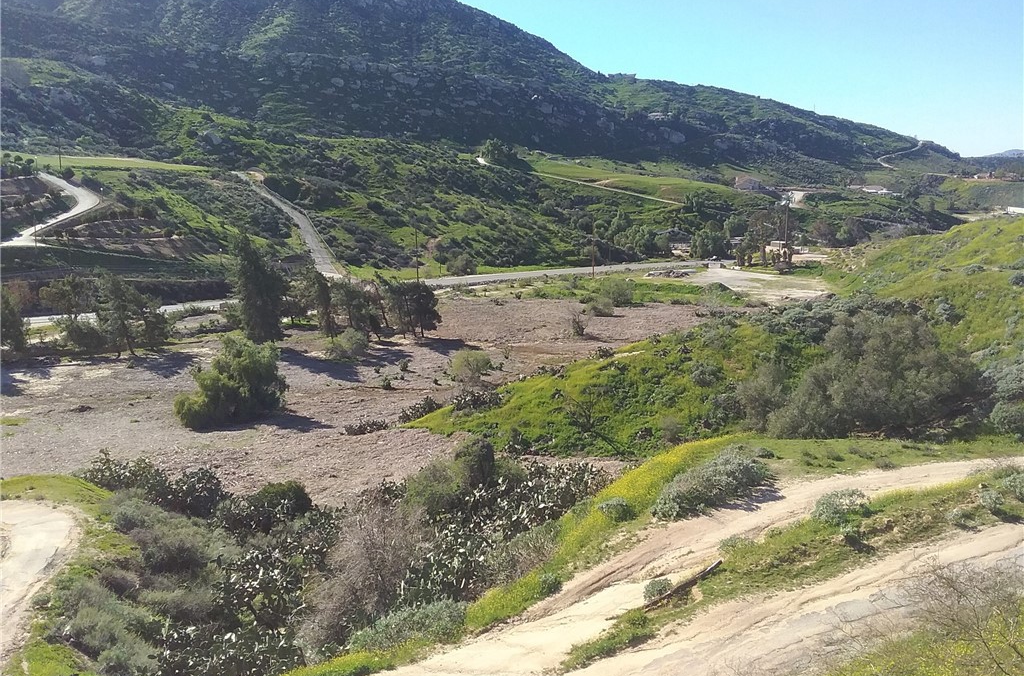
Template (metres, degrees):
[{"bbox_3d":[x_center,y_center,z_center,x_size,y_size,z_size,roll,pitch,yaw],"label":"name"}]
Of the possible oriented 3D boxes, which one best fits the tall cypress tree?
[{"bbox_3d":[-31.007,-5.944,111.341,6.000,13.180,6.000,-3,10,-15],"label":"tall cypress tree"}]

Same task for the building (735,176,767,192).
[{"bbox_3d":[122.697,-79.483,473.173,15.000,7.570,12.000,2,10,14],"label":"building"}]

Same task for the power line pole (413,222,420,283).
[{"bbox_3d":[-16.979,-14.714,164.965,0.400,12.050,0.400,-1,10,-6],"label":"power line pole"}]

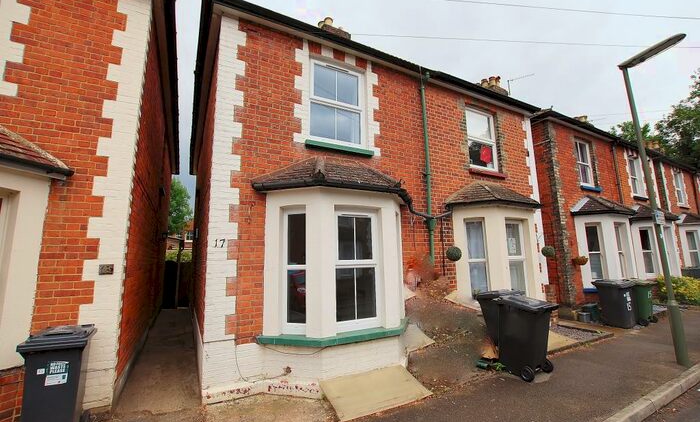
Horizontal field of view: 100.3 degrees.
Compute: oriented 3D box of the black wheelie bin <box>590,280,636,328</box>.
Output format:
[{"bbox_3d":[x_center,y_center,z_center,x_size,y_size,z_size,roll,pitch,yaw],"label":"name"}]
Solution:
[{"bbox_3d":[6.352,2.209,7.094,0.570,1.050,0.680,3,-9,-28],"label":"black wheelie bin"}]

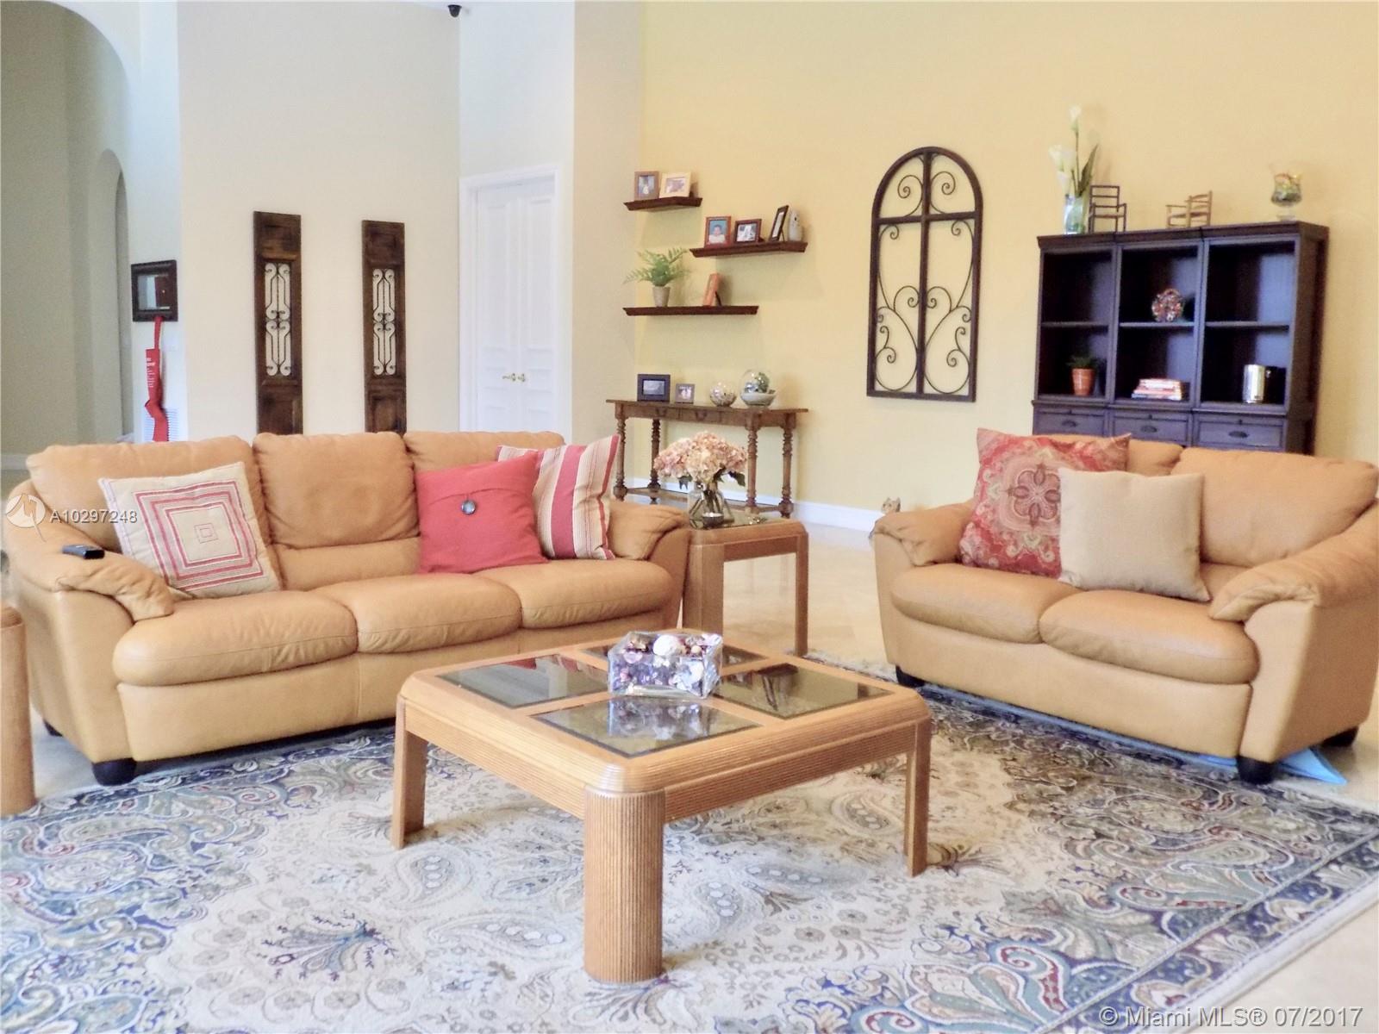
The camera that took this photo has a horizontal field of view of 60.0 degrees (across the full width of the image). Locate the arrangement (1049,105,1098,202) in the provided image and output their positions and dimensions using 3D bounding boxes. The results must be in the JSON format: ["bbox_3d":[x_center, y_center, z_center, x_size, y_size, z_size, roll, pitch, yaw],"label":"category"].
[{"bbox_3d":[2.156,-2.035,6.708,0.190,0.550,0.225,-6,10,-43],"label":"arrangement"}]

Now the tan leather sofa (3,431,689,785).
[{"bbox_3d":[-1.149,0.202,4.341,2.200,0.920,0.910,-6,11,-35],"label":"tan leather sofa"}]

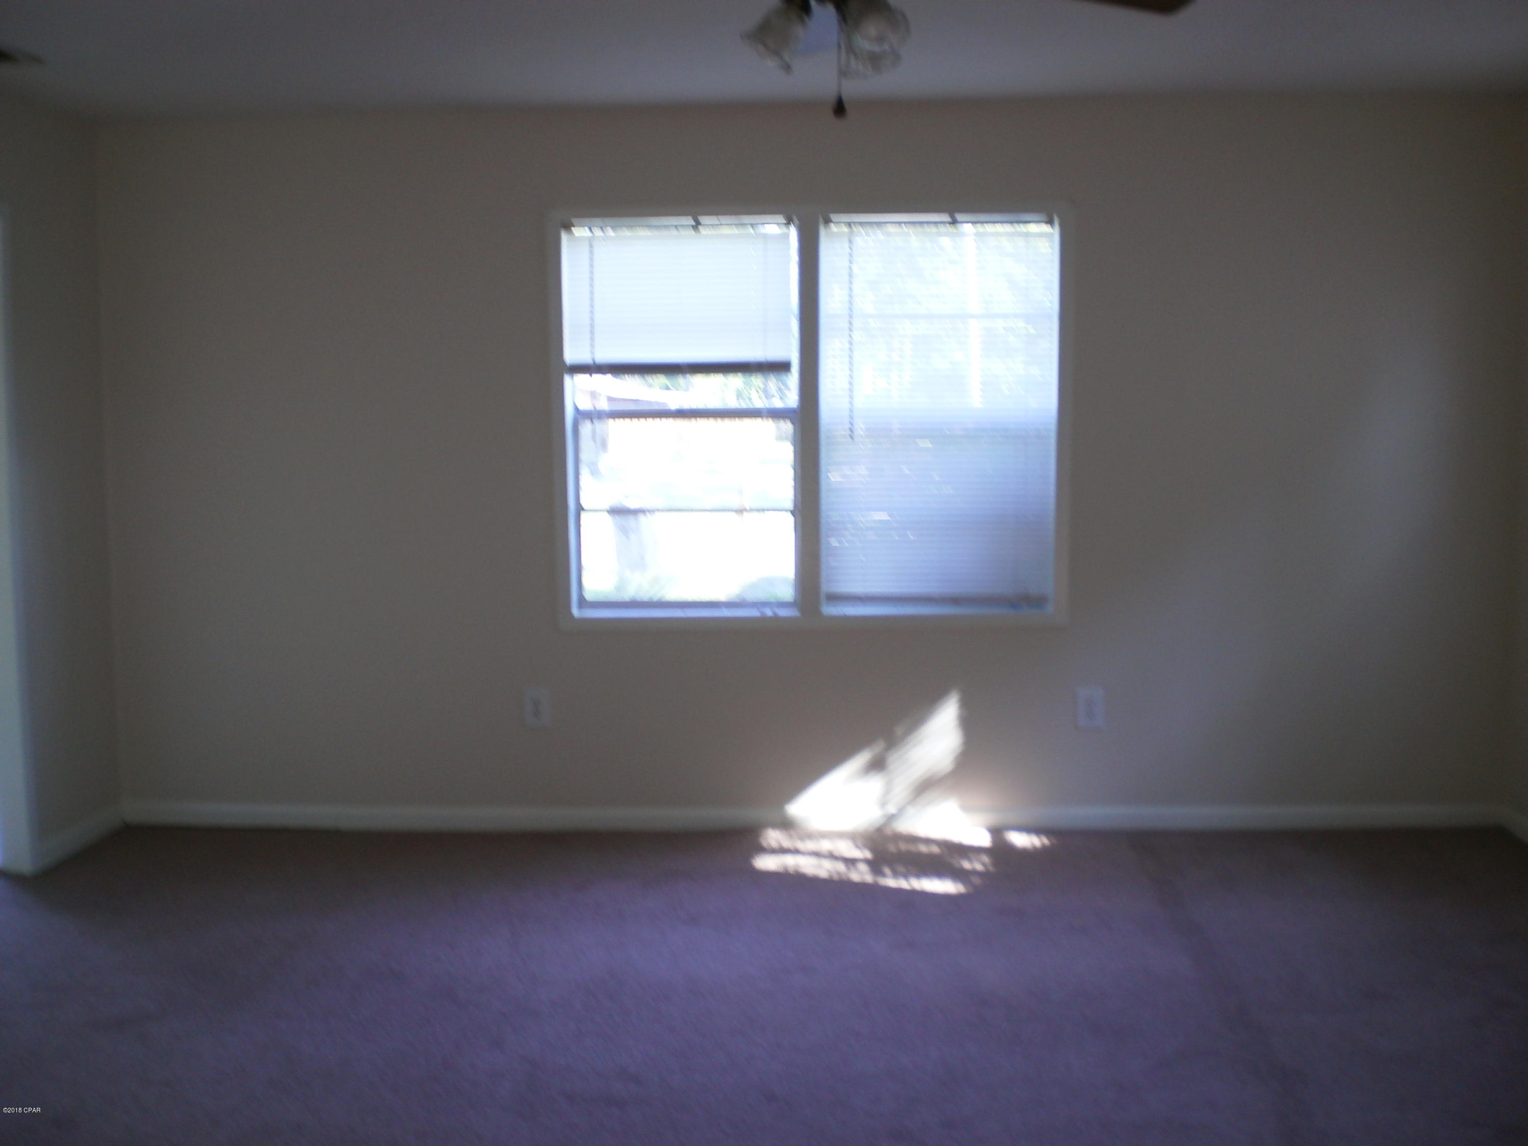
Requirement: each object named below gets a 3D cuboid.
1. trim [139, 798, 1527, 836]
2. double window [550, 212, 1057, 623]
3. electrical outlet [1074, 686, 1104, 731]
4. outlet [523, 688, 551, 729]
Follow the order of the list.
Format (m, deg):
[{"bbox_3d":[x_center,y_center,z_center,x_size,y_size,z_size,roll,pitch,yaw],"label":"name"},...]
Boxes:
[{"bbox_3d":[0.154,0.822,5.346,4.681,0.088,0.018,0,5,2],"label":"trim"},{"bbox_3d":[0.154,-0.512,5.274,1.693,1.363,0.110,0,5,2],"label":"double window"},{"bbox_3d":[1.087,0.449,5.283,0.080,0.122,0.012,0,5,2],"label":"electrical outlet"},{"bbox_3d":[-0.763,0.456,5.358,0.080,0.122,0.012,0,5,2],"label":"outlet"}]

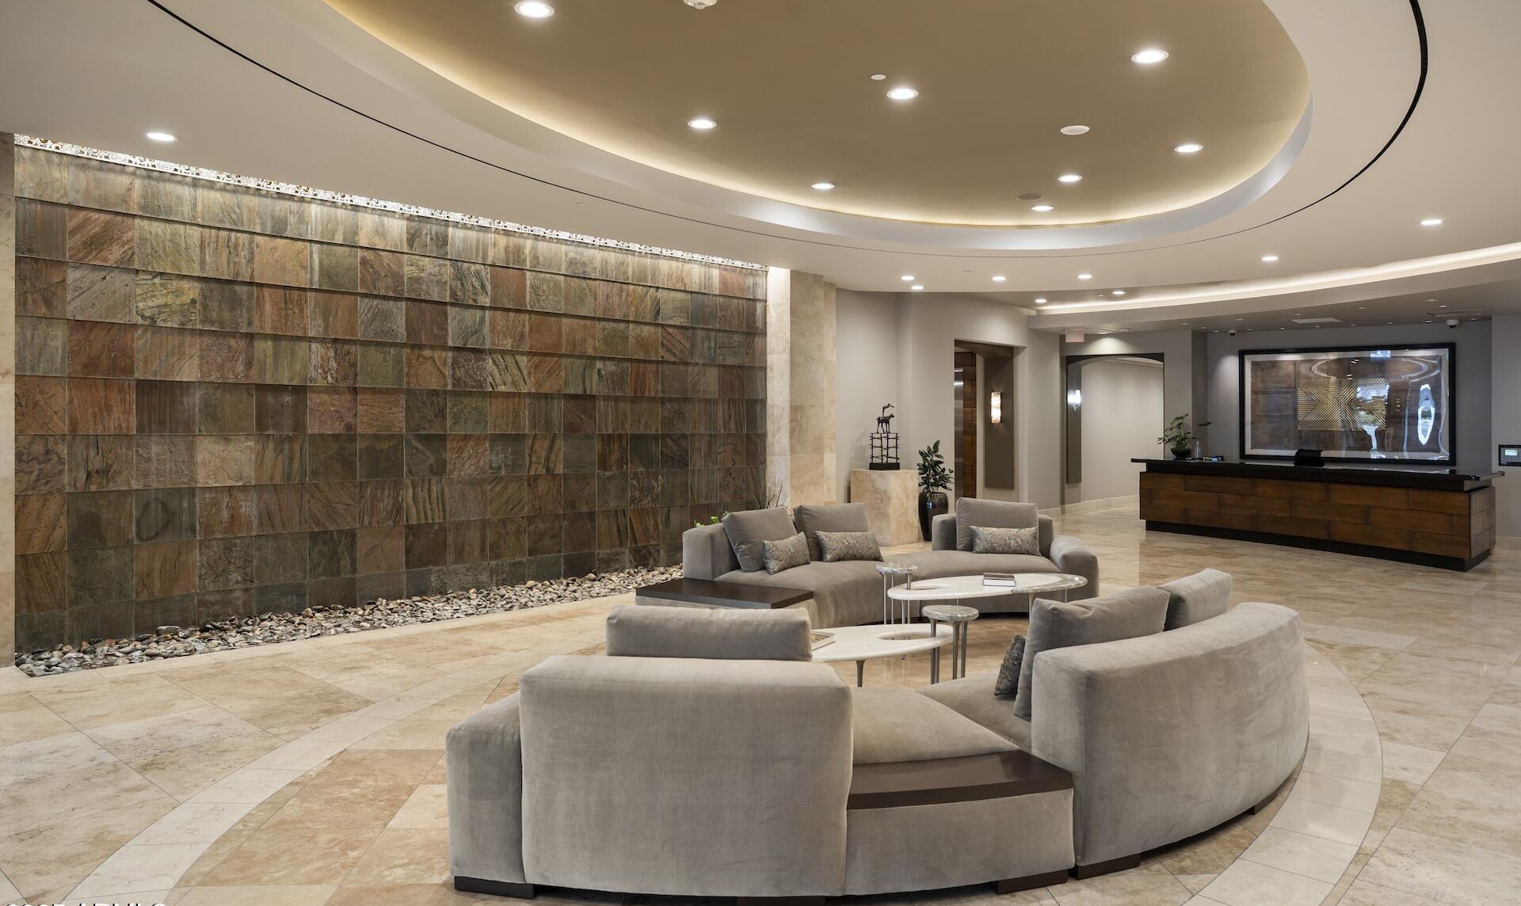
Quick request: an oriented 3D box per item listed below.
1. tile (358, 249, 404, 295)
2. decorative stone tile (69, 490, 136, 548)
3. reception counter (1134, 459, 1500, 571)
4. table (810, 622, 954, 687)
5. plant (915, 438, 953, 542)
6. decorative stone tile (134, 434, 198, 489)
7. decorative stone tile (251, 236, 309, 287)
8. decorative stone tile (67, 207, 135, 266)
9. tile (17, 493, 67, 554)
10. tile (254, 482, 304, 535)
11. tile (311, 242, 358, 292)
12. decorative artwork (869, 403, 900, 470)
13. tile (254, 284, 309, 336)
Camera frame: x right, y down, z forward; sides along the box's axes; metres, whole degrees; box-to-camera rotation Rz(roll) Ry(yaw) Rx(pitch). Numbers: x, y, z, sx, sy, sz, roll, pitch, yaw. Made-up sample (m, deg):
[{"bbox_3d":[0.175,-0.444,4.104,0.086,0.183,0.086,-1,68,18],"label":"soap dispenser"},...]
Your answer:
[{"bbox_3d":[-3.091,-1.464,8.272,0.020,0.375,0.400,1,2,42],"label":"tile"},{"bbox_3d":[-4.538,0.455,6.993,0.030,0.388,0.405,0,1,40],"label":"decorative stone tile"},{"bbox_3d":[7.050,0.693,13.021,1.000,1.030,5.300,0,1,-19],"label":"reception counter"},{"bbox_3d":[0.290,1.157,5.100,1.600,0.380,0.780,0,1,-32],"label":"table"},{"bbox_3d":[2.274,0.491,13.200,0.490,1.300,0.460,1,2,0],"label":"plant"},{"bbox_3d":[-4.272,0.060,7.304,0.030,0.388,0.405,0,1,41],"label":"decorative stone tile"},{"bbox_3d":[-3.732,-1.505,7.922,0.030,0.388,0.405,1,1,42],"label":"decorative stone tile"},{"bbox_3d":[-4.538,-1.492,6.993,0.030,0.388,0.405,0,1,40],"label":"decorative stone tile"},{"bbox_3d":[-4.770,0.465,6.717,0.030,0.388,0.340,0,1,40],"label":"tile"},{"bbox_3d":[-3.618,0.425,7.670,0.020,0.375,0.400,1,2,41],"label":"tile"},{"bbox_3d":[-3.356,-1.457,7.972,0.020,0.375,0.400,1,2,41],"label":"tile"},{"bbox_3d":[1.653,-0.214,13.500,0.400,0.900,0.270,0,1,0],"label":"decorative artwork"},{"bbox_3d":[-3.618,-1.075,7.670,0.020,0.375,0.400,1,2,41],"label":"tile"}]

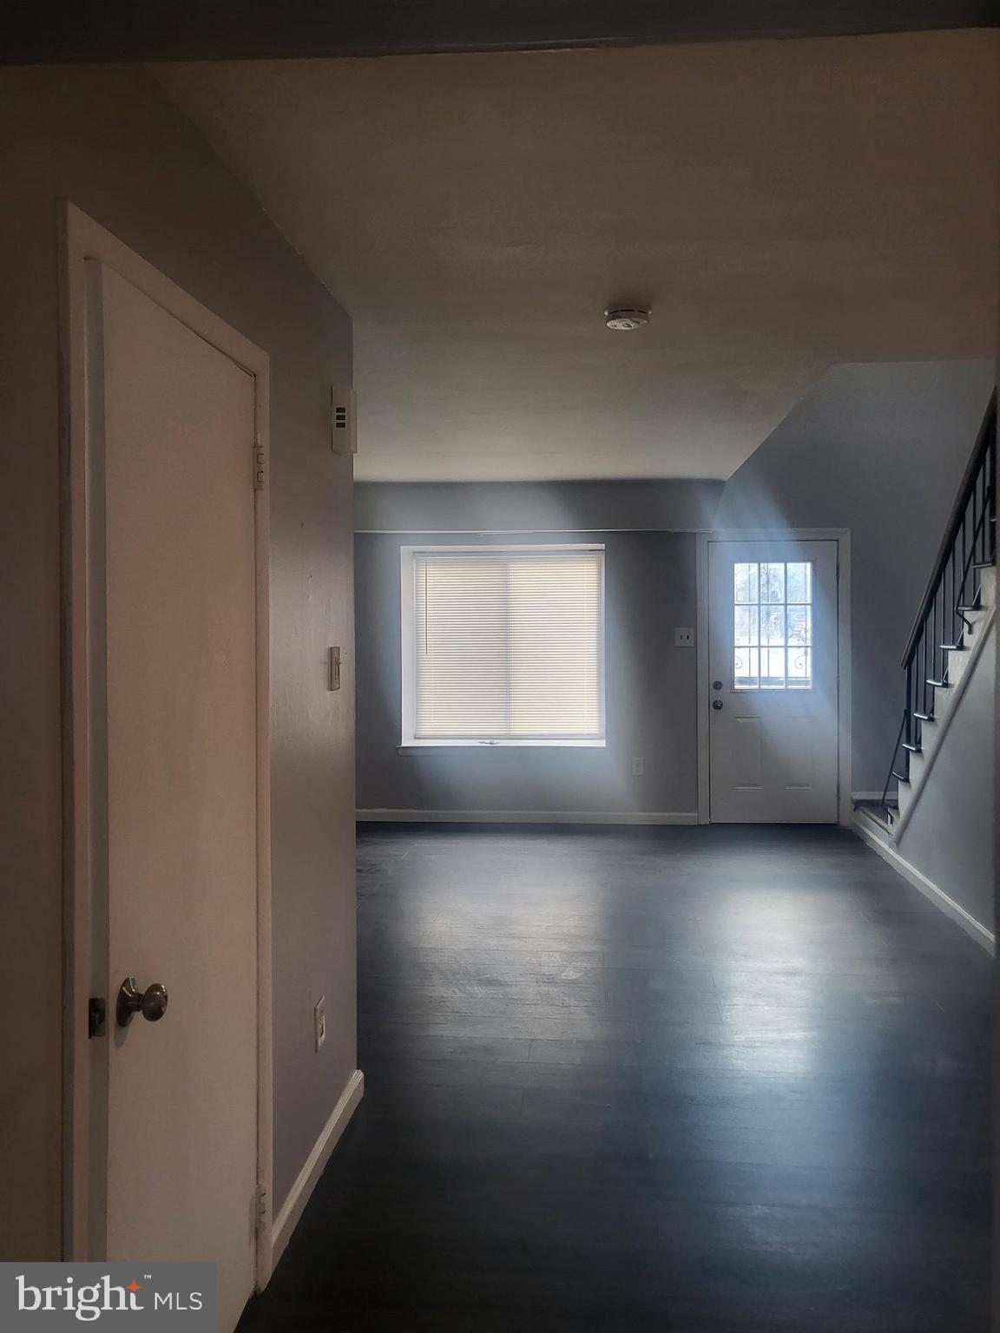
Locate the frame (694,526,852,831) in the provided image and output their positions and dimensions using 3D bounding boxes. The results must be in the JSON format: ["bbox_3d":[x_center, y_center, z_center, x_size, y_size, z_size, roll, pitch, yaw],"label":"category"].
[{"bbox_3d":[1.941,0.074,7.137,1.090,2.110,0.120,0,3,5],"label":"frame"}]

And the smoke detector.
[{"bbox_3d":[0.403,-1.093,3.160,0.143,0.046,0.143,0,3,5],"label":"smoke detector"}]

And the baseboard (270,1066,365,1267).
[{"bbox_3d":[-0.490,1.341,2.767,0.020,0.092,0.920,0,3,5],"label":"baseboard"}]

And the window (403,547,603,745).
[{"bbox_3d":[0.067,-0.161,7.526,1.420,1.420,0.045,0,3,5],"label":"window"}]

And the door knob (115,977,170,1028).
[{"bbox_3d":[-0.553,0.521,1.552,0.066,0.070,0.068,0,3,3],"label":"door knob"}]

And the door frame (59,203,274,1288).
[{"bbox_3d":[-0.615,0.374,1.870,0.110,2.120,0.890,0,3,5],"label":"door frame"}]

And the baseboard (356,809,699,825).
[{"bbox_3d":[0.129,1.082,7.261,2.550,0.100,0.020,0,3,5],"label":"baseboard"}]

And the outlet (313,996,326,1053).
[{"bbox_3d":[-0.496,0.990,2.773,0.010,0.117,0.073,0,3,5],"label":"outlet"}]

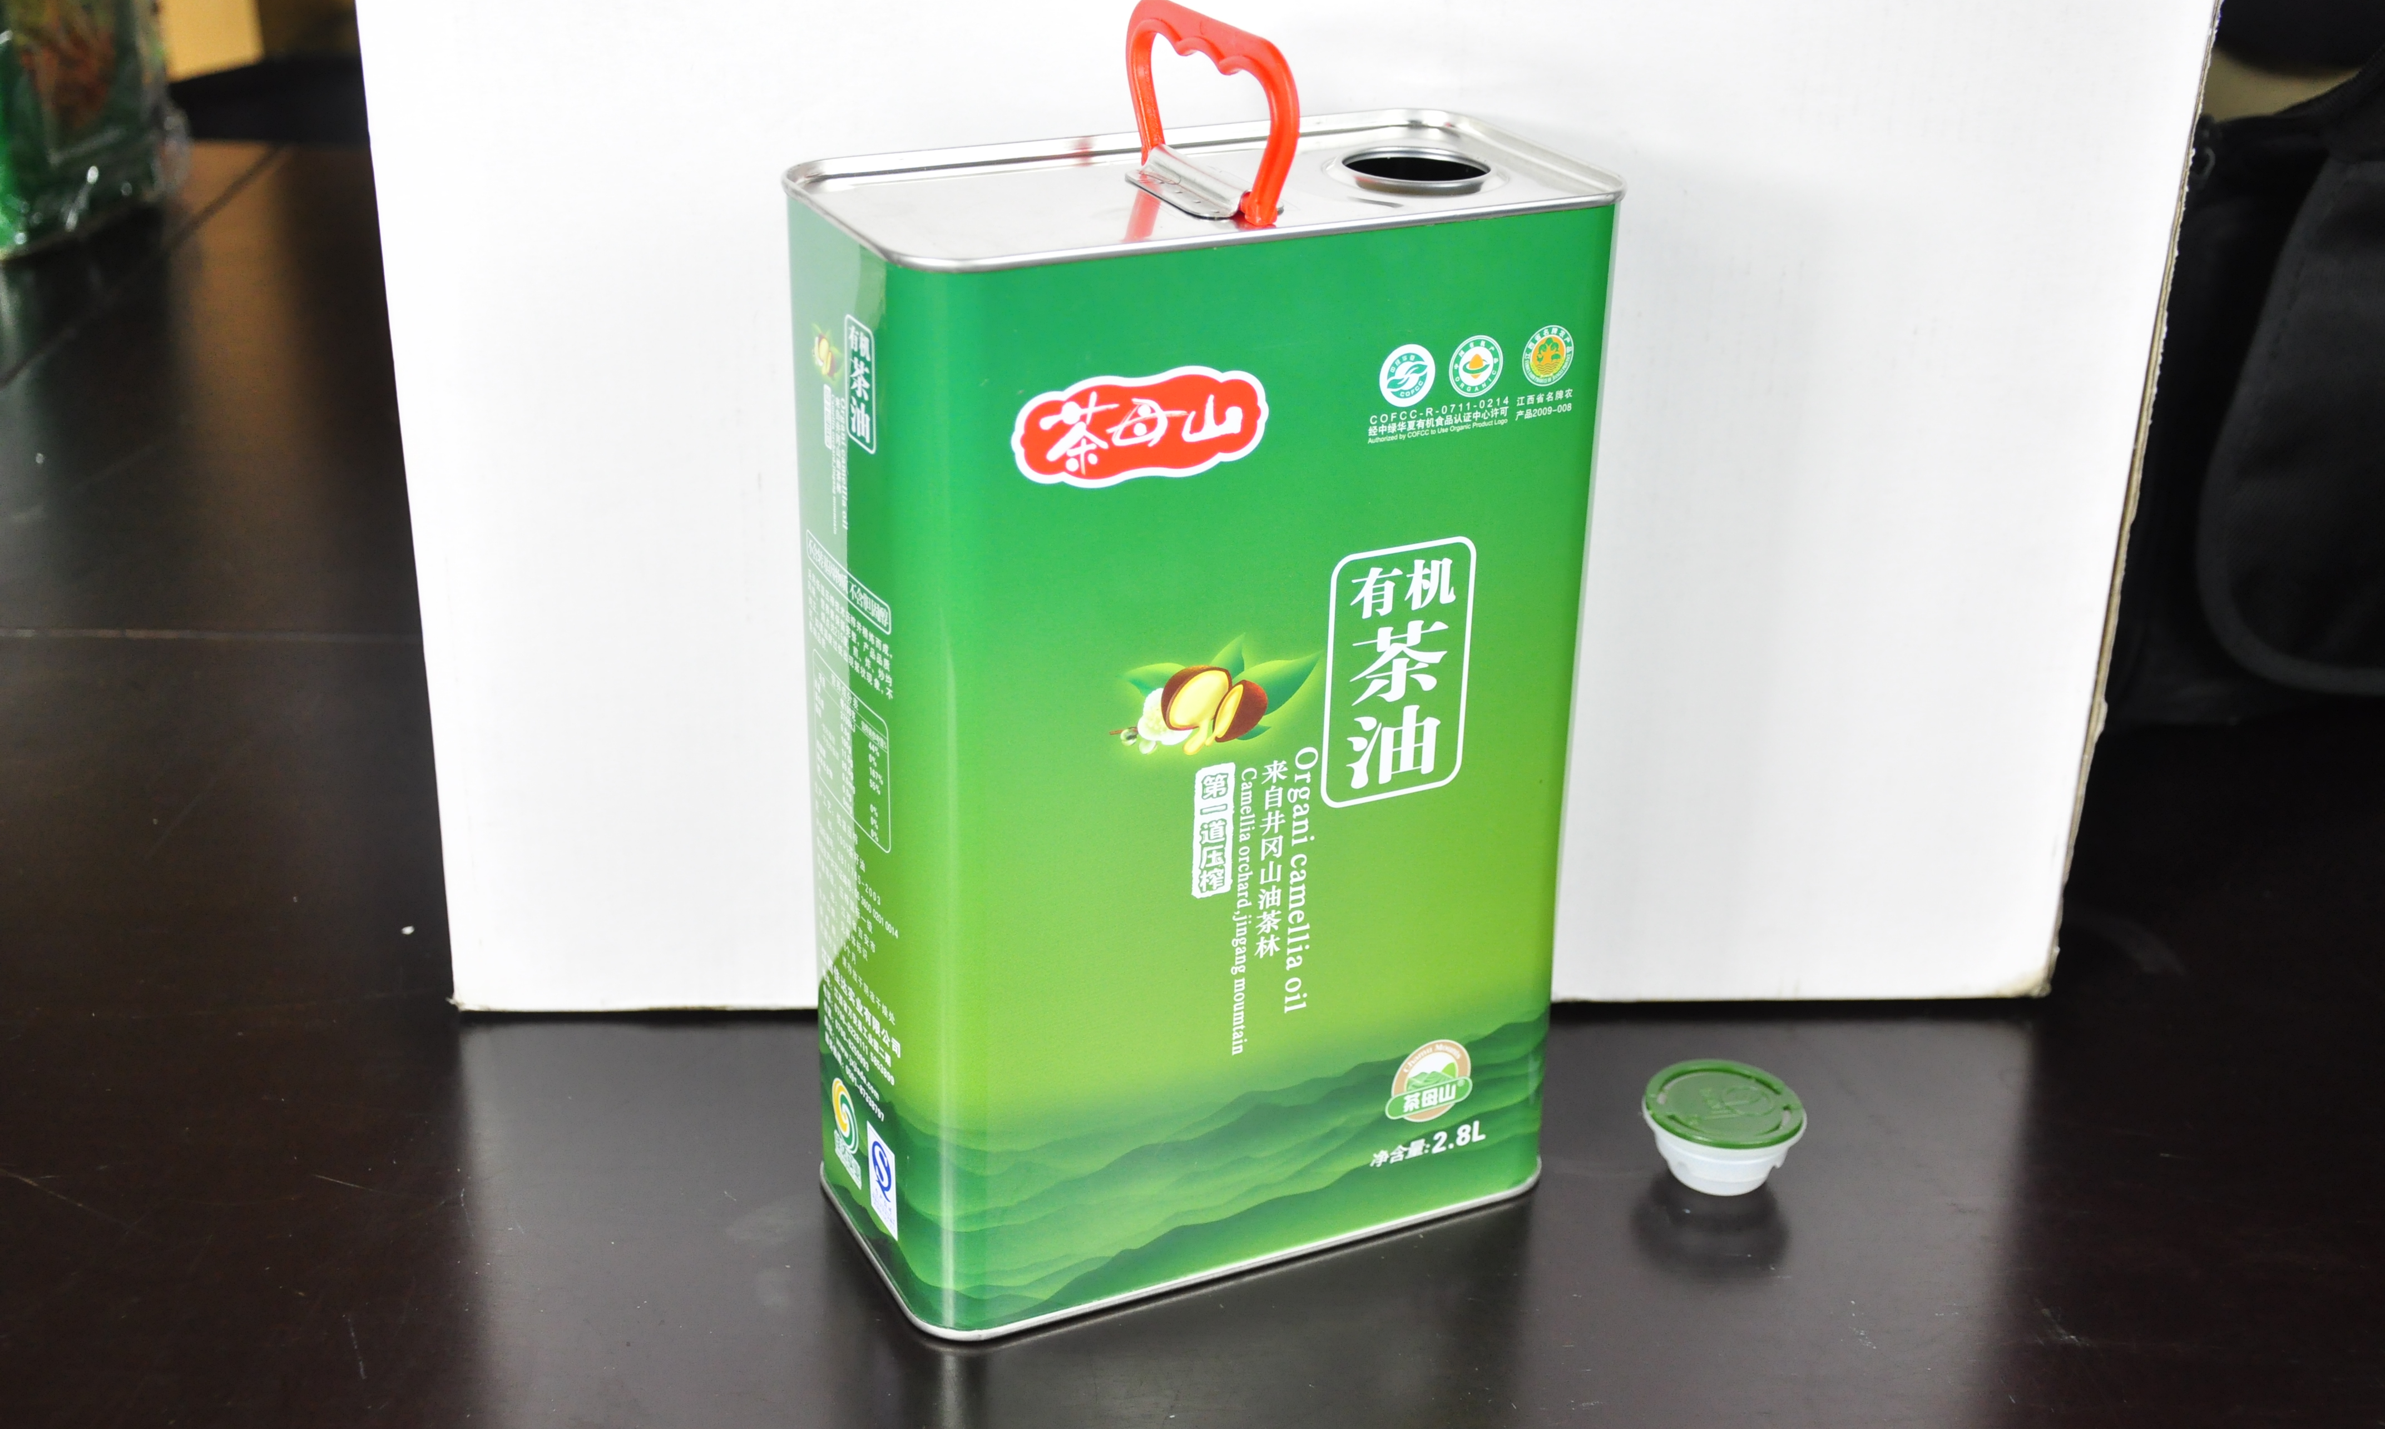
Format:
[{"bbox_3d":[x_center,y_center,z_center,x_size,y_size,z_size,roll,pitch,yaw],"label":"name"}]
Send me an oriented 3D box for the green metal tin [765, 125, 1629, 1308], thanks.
[{"bbox_3d":[0.000,0.000,0.624,0.164,0.243,0.084,-11,27,-25],"label":"green metal tin"}]

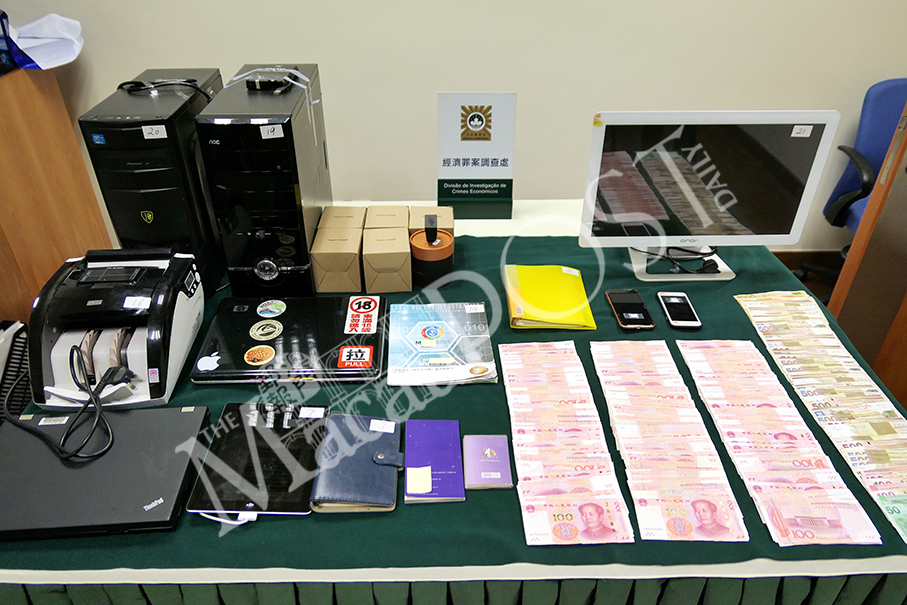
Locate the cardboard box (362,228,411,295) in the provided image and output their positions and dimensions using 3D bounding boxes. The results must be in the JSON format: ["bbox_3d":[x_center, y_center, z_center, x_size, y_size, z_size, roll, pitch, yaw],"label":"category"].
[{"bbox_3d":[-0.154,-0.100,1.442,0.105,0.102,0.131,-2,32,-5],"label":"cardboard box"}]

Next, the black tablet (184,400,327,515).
[{"bbox_3d":[-0.308,0.251,0.991,0.188,0.012,0.236,0,34,-1],"label":"black tablet"}]

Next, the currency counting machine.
[{"bbox_3d":[-0.643,0.040,1.150,0.244,0.179,0.264,-2,32,-4],"label":"currency counting machine"}]

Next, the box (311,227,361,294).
[{"bbox_3d":[-0.263,-0.098,1.396,0.103,0.103,0.114,-1,35,-3],"label":"box"}]

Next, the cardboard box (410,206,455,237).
[{"bbox_3d":[-0.055,-0.172,1.558,0.107,0.102,0.134,0,32,-2],"label":"cardboard box"}]

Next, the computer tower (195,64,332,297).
[{"bbox_3d":[-0.403,-0.284,1.392,0.174,0.409,0.403,-1,35,-3],"label":"computer tower"}]

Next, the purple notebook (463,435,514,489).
[{"bbox_3d":[0.056,0.257,0.981,0.072,0.007,0.109,0,32,-1],"label":"purple notebook"}]

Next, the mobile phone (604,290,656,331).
[{"bbox_3d":[0.388,0.015,1.333,0.071,0.011,0.145,0,35,-1],"label":"mobile phone"}]

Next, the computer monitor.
[{"bbox_3d":[0.565,-0.270,1.441,0.535,0.394,0.190,-1,34,-2],"label":"computer monitor"}]

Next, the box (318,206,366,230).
[{"bbox_3d":[-0.267,-0.164,1.490,0.103,0.103,0.114,0,35,-2],"label":"box"}]

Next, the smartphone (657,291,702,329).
[{"bbox_3d":[0.502,0.017,1.346,0.067,0.009,0.139,2,32,2],"label":"smartphone"}]

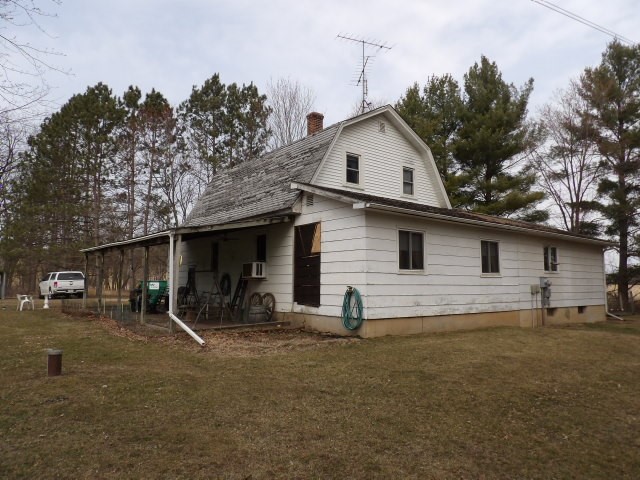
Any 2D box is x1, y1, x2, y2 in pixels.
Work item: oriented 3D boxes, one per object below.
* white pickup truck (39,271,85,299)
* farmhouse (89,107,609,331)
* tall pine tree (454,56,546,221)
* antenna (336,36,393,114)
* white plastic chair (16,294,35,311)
[{"bbox_3d":[-19.649,3.406,33.788,2.020,1.940,5.750,5,-7,-40],"label":"white pickup truck"},{"bbox_3d":[1.785,-0.718,19.284,19.000,8.000,13.600,5,-7,-39],"label":"farmhouse"},{"bbox_3d":[14.100,-4.922,35.072,7.600,20.020,7.600,5,-7,-39],"label":"tall pine tree"},{"bbox_3d":[1.640,-5.988,16.350,2.250,2.750,2.000,3,-6,-22],"label":"antenna"},{"bbox_3d":[-12.801,2.740,19.300,0.600,0.750,0.580,5,-7,-40],"label":"white plastic chair"}]

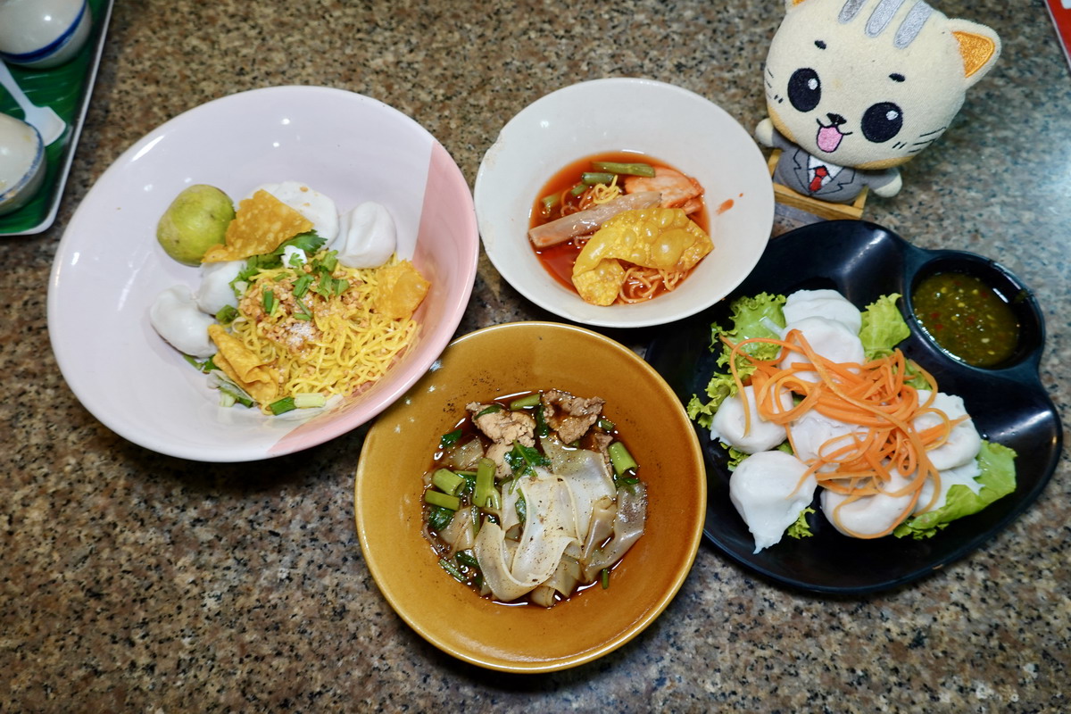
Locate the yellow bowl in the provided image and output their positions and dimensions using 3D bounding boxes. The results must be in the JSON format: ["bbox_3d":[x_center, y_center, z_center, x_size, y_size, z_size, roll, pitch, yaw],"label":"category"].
[{"bbox_3d":[-0.002,0.072,0.376,0.170,0.065,0.170,-1,67,2],"label":"yellow bowl"}]

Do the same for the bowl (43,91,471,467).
[{"bbox_3d":[-0.143,-0.039,0.419,0.229,0.085,0.229,-1,67,2],"label":"bowl"}]

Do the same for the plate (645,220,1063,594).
[{"bbox_3d":[0.181,0.021,0.408,0.246,0.031,0.202,-34,70,-11],"label":"plate"}]

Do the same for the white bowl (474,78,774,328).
[{"bbox_3d":[0.051,-0.082,0.439,0.171,0.065,0.171,-1,67,2],"label":"white bowl"}]

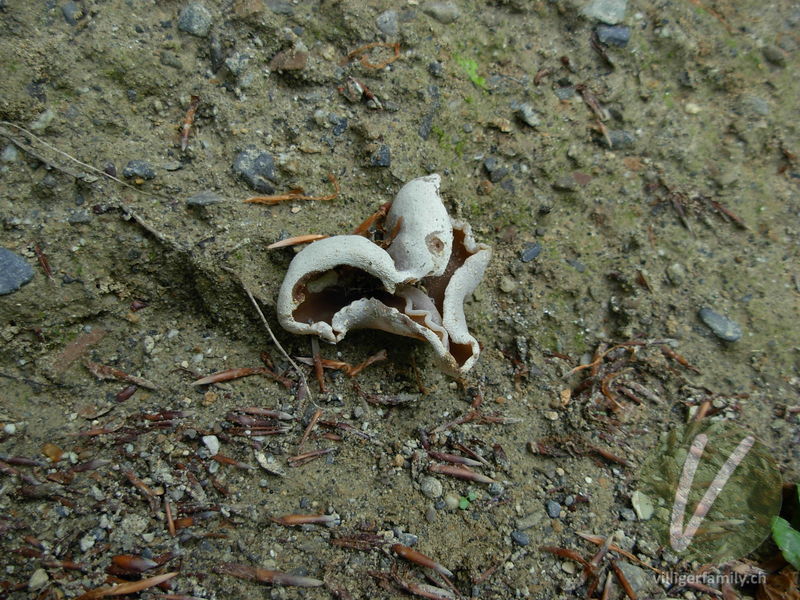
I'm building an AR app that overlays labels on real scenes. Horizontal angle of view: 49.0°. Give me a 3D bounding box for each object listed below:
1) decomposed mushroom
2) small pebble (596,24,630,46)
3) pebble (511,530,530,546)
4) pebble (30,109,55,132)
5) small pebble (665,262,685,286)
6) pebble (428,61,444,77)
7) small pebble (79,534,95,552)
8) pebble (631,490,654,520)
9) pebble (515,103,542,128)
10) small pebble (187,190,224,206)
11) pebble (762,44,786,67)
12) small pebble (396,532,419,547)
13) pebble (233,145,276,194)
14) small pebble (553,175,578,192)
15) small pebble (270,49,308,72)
[{"bbox_3d":[-0.005,-0.007,0.263,0.064,0.032,0.052,0,57,0],"label":"decomposed mushroom"},{"bbox_3d":[0.086,-0.106,0.352,0.013,0.007,0.010,0,37,0],"label":"small pebble"},{"bbox_3d":[0.032,0.063,0.233,0.004,0.003,0.003,32,63,19],"label":"pebble"},{"bbox_3d":[-0.129,-0.065,0.316,0.008,0.007,0.009,0,37,0],"label":"pebble"},{"bbox_3d":[0.094,-0.009,0.299,0.006,0.005,0.007,-15,61,-9],"label":"small pebble"},{"bbox_3d":[0.014,-0.087,0.331,0.005,0.004,0.006,-18,59,-11],"label":"pebble"},{"bbox_3d":[-0.083,0.064,0.233,0.004,0.003,0.004,28,61,17],"label":"small pebble"},{"bbox_3d":[0.075,0.063,0.271,0.005,0.003,0.009,-11,61,-6],"label":"pebble"},{"bbox_3d":[0.046,-0.067,0.318,0.005,0.004,0.010,-28,61,-17],"label":"pebble"},{"bbox_3d":[-0.068,-0.035,0.306,0.013,0.005,0.006,0,37,0],"label":"small pebble"},{"bbox_3d":[0.150,-0.098,0.353,0.009,0.007,0.010,0,37,0],"label":"pebble"},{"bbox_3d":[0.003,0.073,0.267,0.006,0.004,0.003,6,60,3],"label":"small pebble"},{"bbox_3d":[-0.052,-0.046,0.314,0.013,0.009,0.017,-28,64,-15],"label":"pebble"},{"bbox_3d":[0.060,-0.042,0.319,0.009,0.005,0.007,0,37,0],"label":"small pebble"},{"bbox_3d":[-0.043,-0.092,0.336,0.015,0.007,0.009,0,37,0],"label":"small pebble"}]

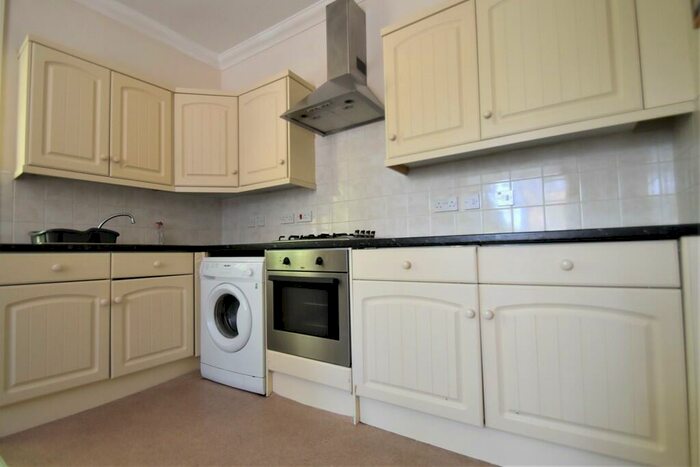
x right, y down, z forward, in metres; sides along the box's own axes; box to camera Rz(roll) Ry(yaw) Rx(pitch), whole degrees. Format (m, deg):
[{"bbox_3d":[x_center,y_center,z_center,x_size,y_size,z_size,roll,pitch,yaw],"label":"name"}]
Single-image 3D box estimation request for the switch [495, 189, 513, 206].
[{"bbox_3d":[0.862,-0.199,1.631,0.088,0.088,0.012,-3,-5,31],"label":"switch"}]

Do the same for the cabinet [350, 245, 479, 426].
[{"bbox_3d":[0.410,0.439,1.525,0.592,0.740,0.580,-3,-5,31],"label":"cabinet"}]

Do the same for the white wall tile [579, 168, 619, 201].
[{"bbox_3d":[1.264,-0.243,1.484,0.151,0.151,0.010,-3,-4,29],"label":"white wall tile"}]

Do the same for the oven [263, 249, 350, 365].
[{"bbox_3d":[-0.124,0.407,1.872,0.588,0.598,0.570,-3,-4,29],"label":"oven"}]

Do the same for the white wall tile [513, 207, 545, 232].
[{"bbox_3d":[0.999,-0.074,1.626,0.151,0.151,0.010,-3,-4,29],"label":"white wall tile"}]

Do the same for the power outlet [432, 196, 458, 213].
[{"bbox_3d":[0.590,-0.177,1.800,0.146,0.087,0.012,-3,-5,31],"label":"power outlet"}]

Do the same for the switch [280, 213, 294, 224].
[{"bbox_3d":[-0.532,-0.122,2.478,0.148,0.086,0.012,-3,-5,31],"label":"switch"}]

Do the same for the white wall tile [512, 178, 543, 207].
[{"bbox_3d":[0.958,-0.217,1.572,0.153,0.153,0.010,-3,-5,31],"label":"white wall tile"}]

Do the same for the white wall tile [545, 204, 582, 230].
[{"bbox_3d":[1.133,-0.082,1.551,0.151,0.151,0.010,-3,-4,29],"label":"white wall tile"}]

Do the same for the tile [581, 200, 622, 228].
[{"bbox_3d":[1.268,-0.089,1.475,0.151,0.151,0.010,-3,-4,29],"label":"tile"}]

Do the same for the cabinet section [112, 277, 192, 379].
[{"bbox_3d":[-1.454,0.580,1.999,0.450,0.570,0.500,-3,-4,29],"label":"cabinet section"}]

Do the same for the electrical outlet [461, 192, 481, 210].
[{"bbox_3d":[0.739,-0.195,1.767,0.088,0.088,0.012,-3,-4,29],"label":"electrical outlet"}]

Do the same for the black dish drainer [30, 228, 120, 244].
[{"bbox_3d":[-1.578,0.024,1.686,0.300,0.110,0.400,-3,-5,31],"label":"black dish drainer"}]

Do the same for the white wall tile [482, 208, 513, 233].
[{"bbox_3d":[0.865,-0.067,1.701,0.151,0.151,0.010,-3,-4,29],"label":"white wall tile"}]

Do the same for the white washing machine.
[{"bbox_3d":[-0.630,0.576,2.122,0.595,0.832,0.560,-3,-5,28],"label":"white washing machine"}]

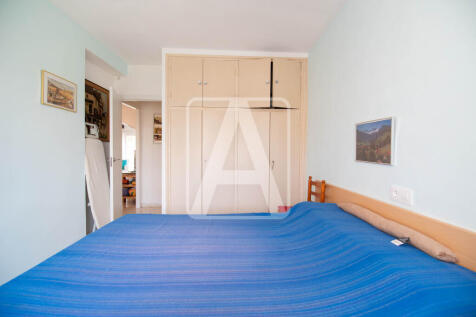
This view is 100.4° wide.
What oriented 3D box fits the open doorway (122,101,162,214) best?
[{"bbox_3d":[-1.647,0.017,3.515,0.740,2.030,0.110,1,2,-1],"label":"open doorway"}]

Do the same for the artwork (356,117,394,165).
[{"bbox_3d":[1.055,-0.131,1.555,0.022,0.330,0.395,1,2,-1],"label":"artwork"}]

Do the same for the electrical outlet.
[{"bbox_3d":[1.059,0.240,1.277,0.012,0.090,0.155,1,2,-1],"label":"electrical outlet"}]

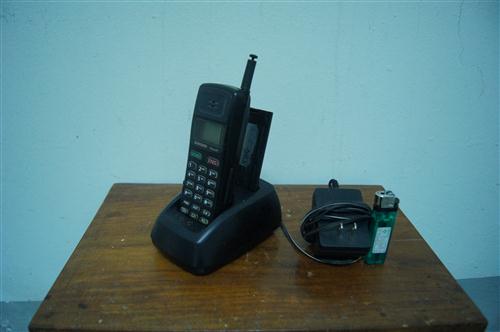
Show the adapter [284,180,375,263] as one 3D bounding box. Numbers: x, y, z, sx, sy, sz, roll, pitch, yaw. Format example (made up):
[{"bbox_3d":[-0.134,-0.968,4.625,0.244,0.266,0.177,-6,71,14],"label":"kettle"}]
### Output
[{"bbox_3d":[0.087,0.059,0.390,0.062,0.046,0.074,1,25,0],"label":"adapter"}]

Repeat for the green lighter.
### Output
[{"bbox_3d":[0.123,0.058,0.353,0.021,0.079,0.011,2,25,2],"label":"green lighter"}]

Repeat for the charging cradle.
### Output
[{"bbox_3d":[-0.034,0.052,0.402,0.078,0.045,0.121,22,32,37],"label":"charging cradle"}]

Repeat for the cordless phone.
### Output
[{"bbox_3d":[-0.031,-0.024,0.375,0.048,0.171,0.041,18,15,33],"label":"cordless phone"}]

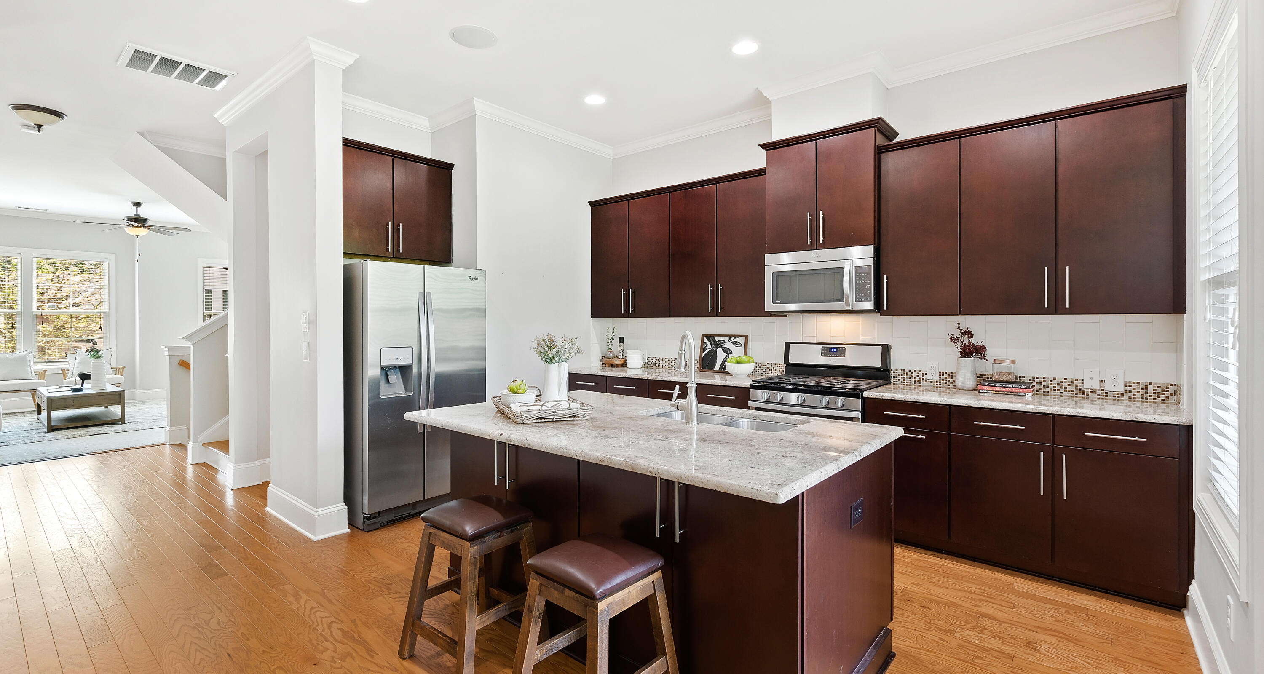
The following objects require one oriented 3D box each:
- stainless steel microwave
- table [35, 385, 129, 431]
[{"bbox_3d":[1.445,-0.401,3.908,0.784,0.433,0.430,1,1,41],"label":"stainless steel microwave"},{"bbox_3d":[-7.611,0.948,7.268,1.362,0.450,0.699,1,1,40],"label":"table"}]

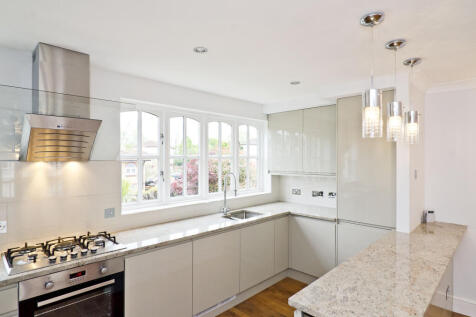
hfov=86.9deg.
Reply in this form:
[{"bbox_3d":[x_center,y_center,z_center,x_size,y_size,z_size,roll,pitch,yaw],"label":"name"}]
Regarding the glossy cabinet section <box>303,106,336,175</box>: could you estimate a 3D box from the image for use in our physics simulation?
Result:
[{"bbox_3d":[1.232,-0.243,3.425,0.340,0.880,0.560,0,-1,-43],"label":"glossy cabinet section"}]

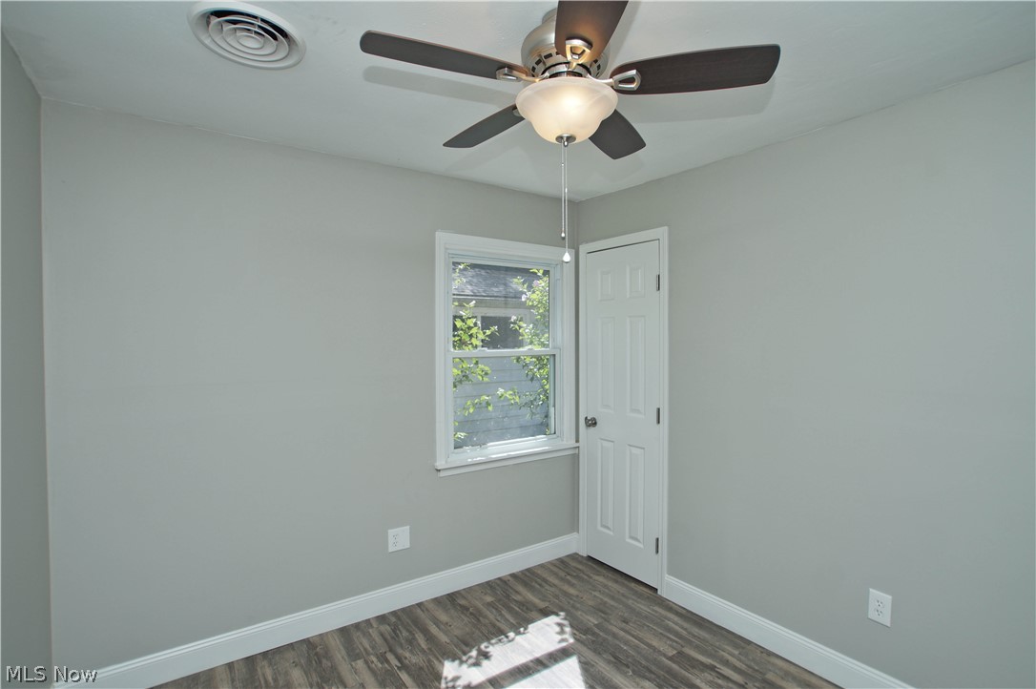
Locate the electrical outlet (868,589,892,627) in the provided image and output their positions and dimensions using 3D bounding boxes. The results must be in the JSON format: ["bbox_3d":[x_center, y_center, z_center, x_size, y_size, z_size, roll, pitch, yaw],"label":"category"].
[{"bbox_3d":[1.441,1.050,1.832,0.011,0.119,0.072,-1,1,-39],"label":"electrical outlet"}]

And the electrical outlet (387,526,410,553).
[{"bbox_3d":[-0.635,1.048,2.474,0.115,0.119,0.011,-1,1,-32],"label":"electrical outlet"}]

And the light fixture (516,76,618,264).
[{"bbox_3d":[0.142,-0.466,1.321,0.295,0.462,0.295,0,1,0],"label":"light fixture"}]

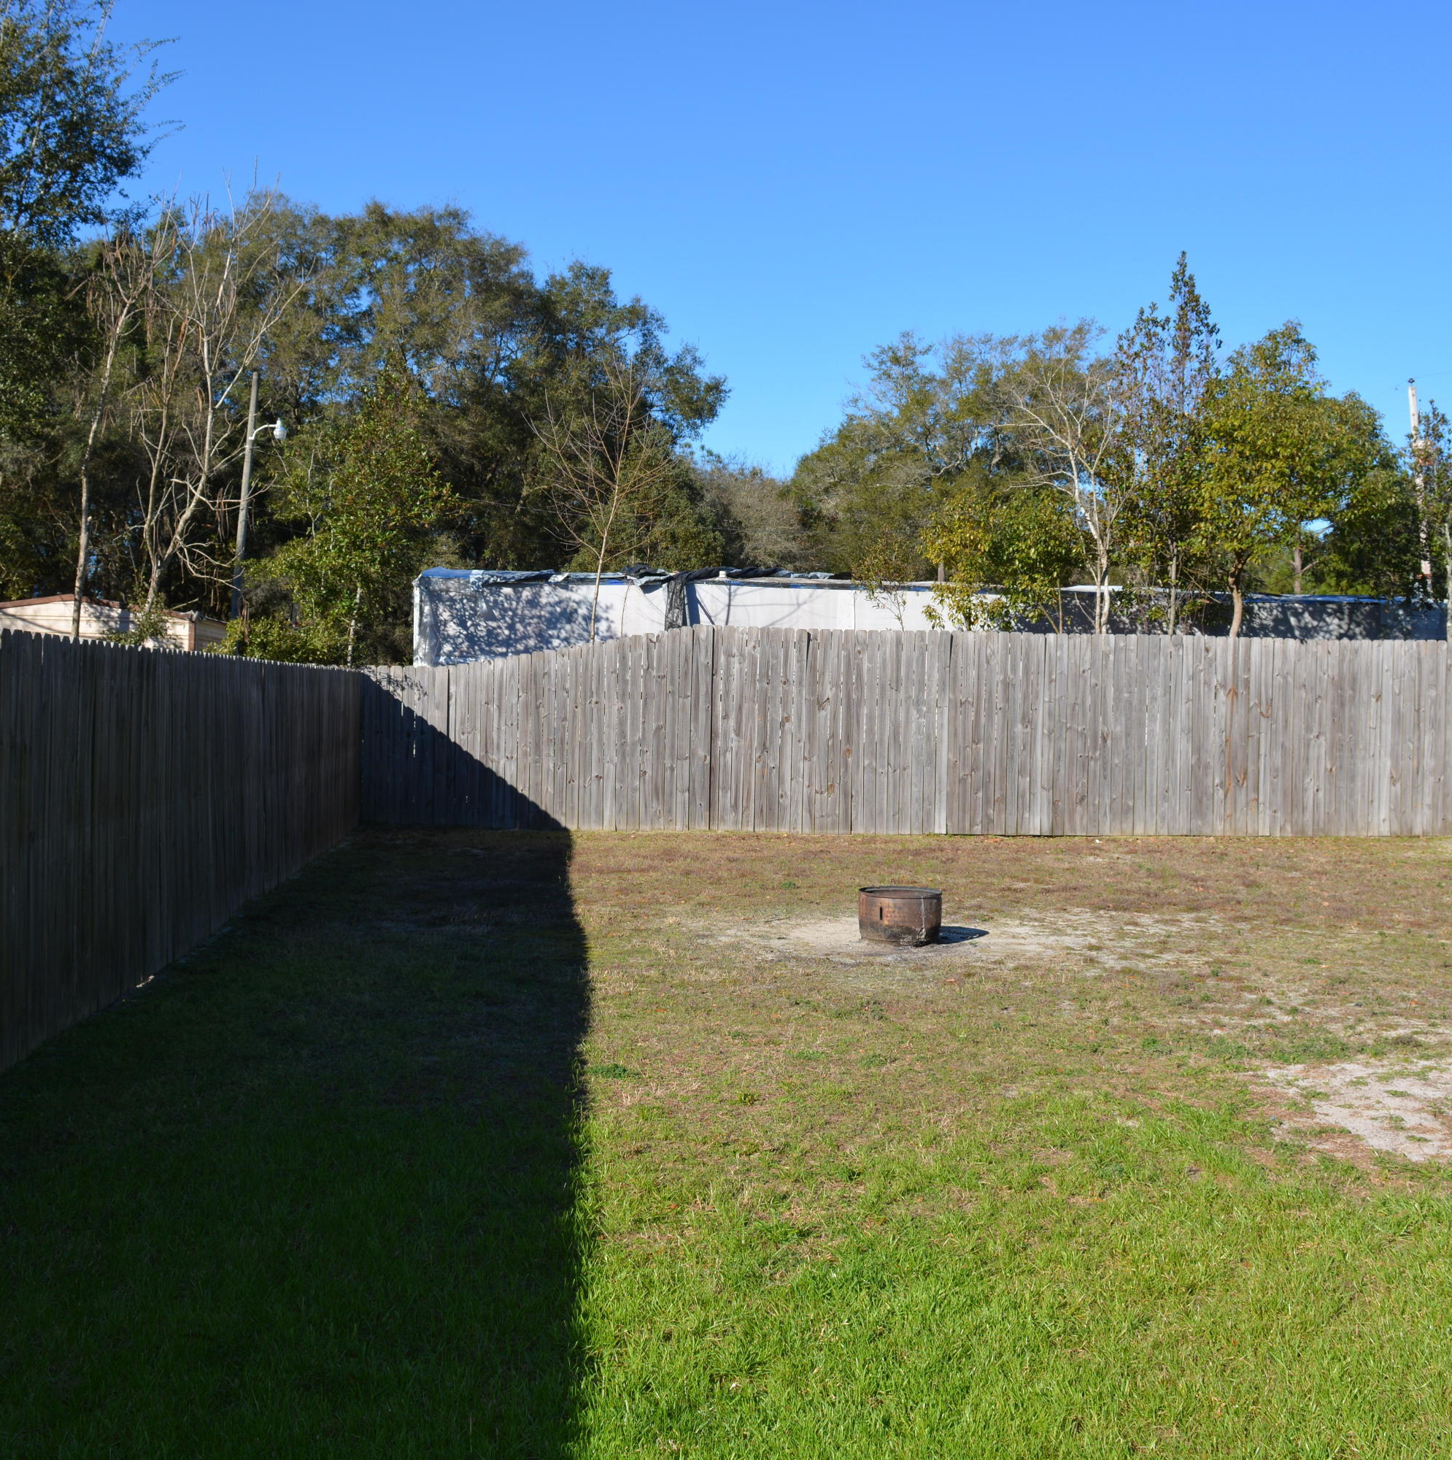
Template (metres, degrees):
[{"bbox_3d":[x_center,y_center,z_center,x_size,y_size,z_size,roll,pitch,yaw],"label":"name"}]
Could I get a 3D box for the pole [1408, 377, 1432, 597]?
[{"bbox_3d":[17.714,-3.903,41.395,0.280,9.840,0.280,-5,1,0],"label":"pole"}]

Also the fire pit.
[{"bbox_3d":[1.159,1.225,10.850,0.545,0.320,0.545,1,1,0],"label":"fire pit"}]

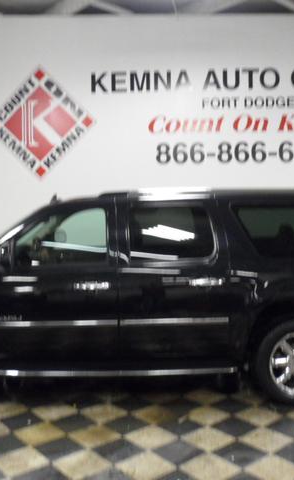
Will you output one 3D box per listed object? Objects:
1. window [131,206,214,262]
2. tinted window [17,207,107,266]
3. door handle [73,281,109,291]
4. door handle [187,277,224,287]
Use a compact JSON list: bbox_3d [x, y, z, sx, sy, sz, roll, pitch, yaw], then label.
[{"bbox_3d":[0.217,-0.070,4.252,0.743,0.514,0.050,-1,-15,0],"label":"window"},{"bbox_3d":[-0.755,-0.026,4.249,0.812,0.530,0.050,-1,-15,0],"label":"tinted window"},{"bbox_3d":[-0.478,0.392,4.137,0.303,0.075,0.060,-1,2,0],"label":"door handle"},{"bbox_3d":[0.513,0.358,4.141,0.315,0.075,0.060,-1,2,0],"label":"door handle"}]

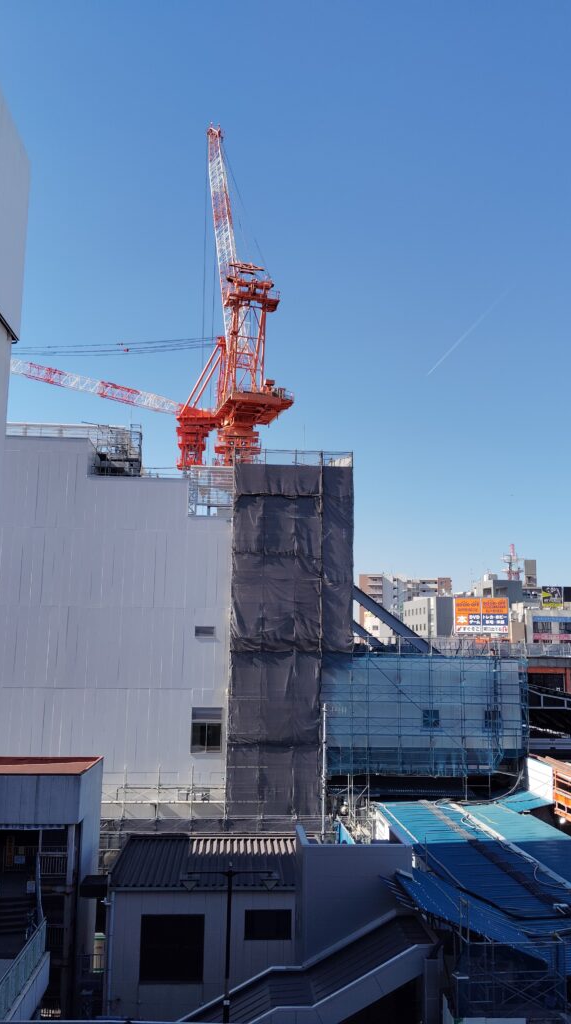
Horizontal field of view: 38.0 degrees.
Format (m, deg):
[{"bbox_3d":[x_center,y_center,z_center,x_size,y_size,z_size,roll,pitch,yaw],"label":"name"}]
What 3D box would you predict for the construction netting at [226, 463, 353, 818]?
[{"bbox_3d":[0.344,6.933,46.909,6.645,19.290,2.400,1,-10,0],"label":"construction netting"}]

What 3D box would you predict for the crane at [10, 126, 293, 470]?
[{"bbox_3d":[-13.818,-23.788,95.519,28.565,35.271,14.000,1,-10,0],"label":"crane"}]

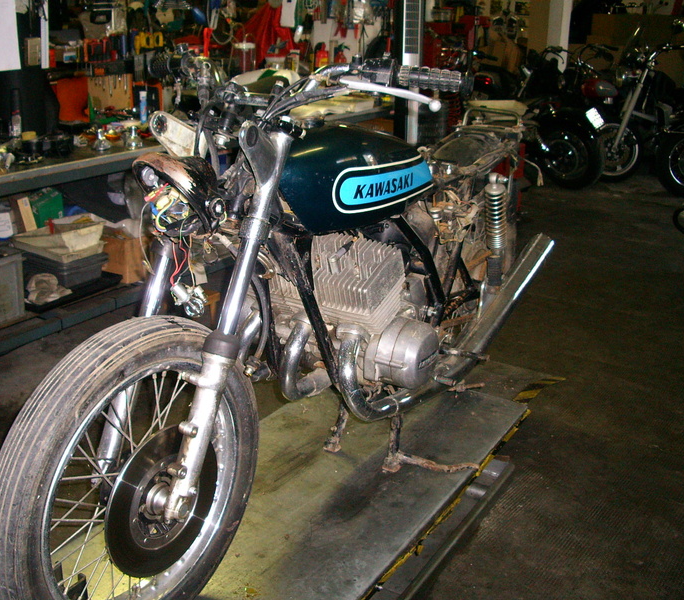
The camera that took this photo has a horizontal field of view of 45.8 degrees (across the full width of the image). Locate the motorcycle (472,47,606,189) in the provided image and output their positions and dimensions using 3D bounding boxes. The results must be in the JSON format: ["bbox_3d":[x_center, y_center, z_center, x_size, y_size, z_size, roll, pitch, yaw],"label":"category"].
[{"bbox_3d":[1.680,-1.770,7.970,0.870,1.170,2.250,-14,22,-38],"label":"motorcycle"}]

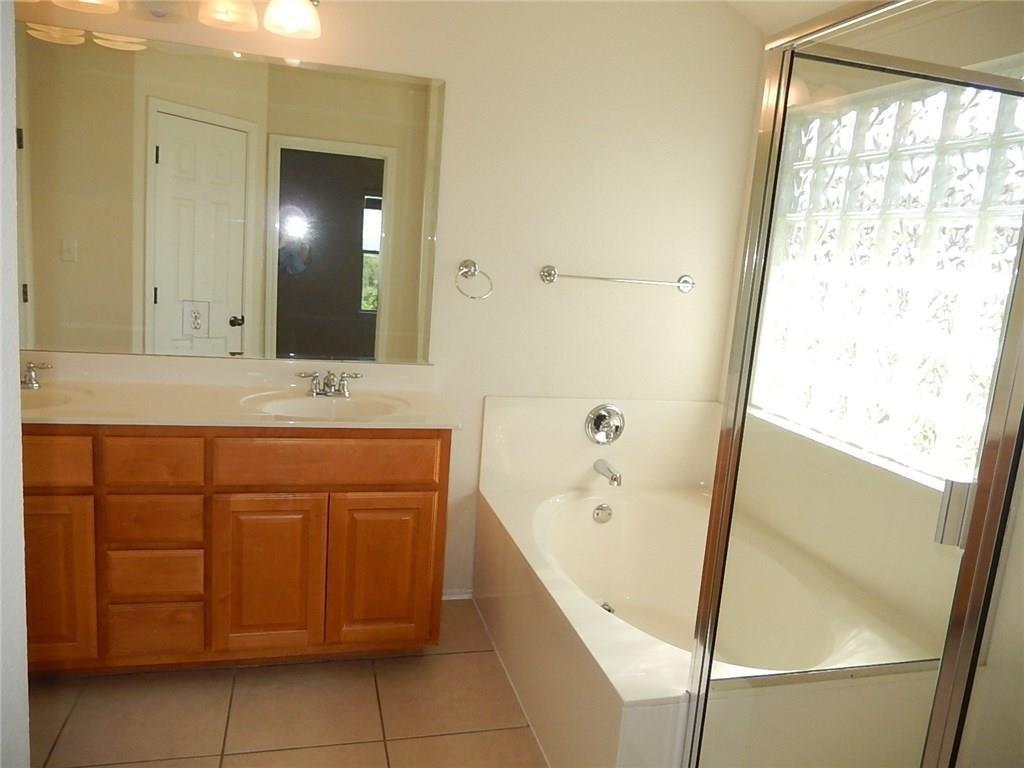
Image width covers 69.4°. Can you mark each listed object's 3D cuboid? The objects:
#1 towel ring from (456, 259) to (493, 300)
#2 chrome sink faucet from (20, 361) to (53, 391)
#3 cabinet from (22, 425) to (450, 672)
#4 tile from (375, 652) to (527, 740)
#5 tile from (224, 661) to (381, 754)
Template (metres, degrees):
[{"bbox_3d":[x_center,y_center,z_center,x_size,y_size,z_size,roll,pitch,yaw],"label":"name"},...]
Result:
[{"bbox_3d":[-0.147,-0.402,2.845,0.140,0.153,0.073,1,10,-15],"label":"towel ring"},{"bbox_3d":[-1.645,-0.027,2.419,0.228,0.092,0.145,1,10,-15],"label":"chrome sink faucet"},{"bbox_3d":[-1.143,0.506,2.502,1.764,0.868,0.543,1,10,-15],"label":"cabinet"},{"bbox_3d":[-0.216,1.026,2.464,0.442,0.010,0.453,1,10,-15],"label":"tile"},{"bbox_3d":[-0.652,1.015,2.349,0.457,0.010,0.447,1,10,-15],"label":"tile"}]

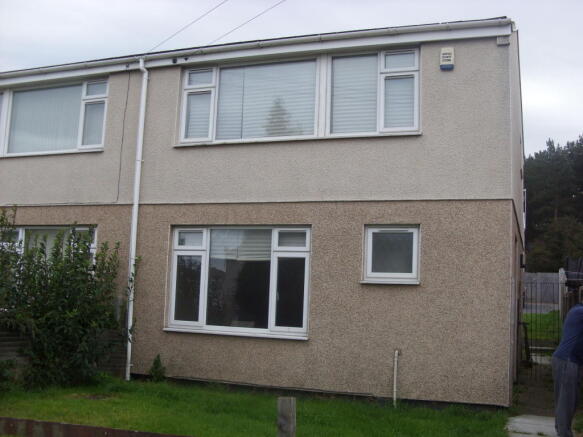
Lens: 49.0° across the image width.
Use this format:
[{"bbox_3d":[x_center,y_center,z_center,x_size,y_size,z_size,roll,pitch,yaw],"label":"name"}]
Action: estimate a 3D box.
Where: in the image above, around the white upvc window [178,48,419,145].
[{"bbox_3d":[0.011,-1.762,9.574,3.798,1.279,0.150,0,-7,20],"label":"white upvc window"}]

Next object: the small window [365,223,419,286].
[{"bbox_3d":[1.379,0.501,8.801,0.770,0.818,0.150,0,-7,20],"label":"small window"}]

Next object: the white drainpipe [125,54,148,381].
[{"bbox_3d":[-2.489,-0.050,10.091,0.090,5.107,0.200,0,-7,20],"label":"white drainpipe"}]

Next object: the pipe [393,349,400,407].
[{"bbox_3d":[1.401,2.141,8.579,0.055,0.752,0.085,0,-6,19],"label":"pipe"}]

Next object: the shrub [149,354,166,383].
[{"bbox_3d":[-2.000,2.255,9.588,0.220,0.390,0.210,2,-6,0],"label":"shrub"}]

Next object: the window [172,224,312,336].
[{"bbox_3d":[-0.806,0.922,9.539,2.262,1.623,0.150,0,-7,20],"label":"window"}]

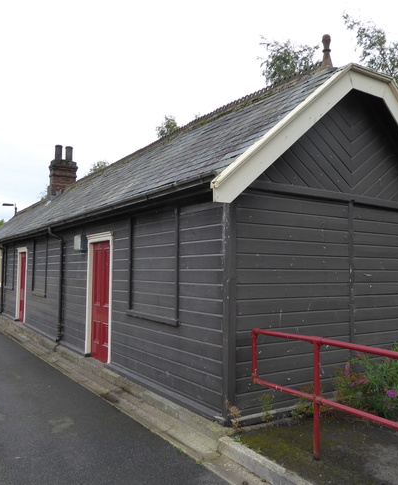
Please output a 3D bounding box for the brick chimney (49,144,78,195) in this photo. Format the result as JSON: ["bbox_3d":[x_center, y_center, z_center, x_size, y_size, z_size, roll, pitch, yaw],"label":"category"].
[{"bbox_3d":[-5.429,-2.701,17.932,0.980,2.130,0.600,3,-5,-33],"label":"brick chimney"}]

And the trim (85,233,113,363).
[{"bbox_3d":[-1.815,0.961,8.080,0.140,2.220,1.290,3,-5,-33],"label":"trim"}]

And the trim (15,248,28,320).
[{"bbox_3d":[-5.424,1.278,13.713,0.140,2.220,1.290,3,-5,-33],"label":"trim"}]

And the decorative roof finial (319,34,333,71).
[{"bbox_3d":[1.859,-2.761,6.512,0.150,0.470,0.150,3,-5,-33],"label":"decorative roof finial"}]

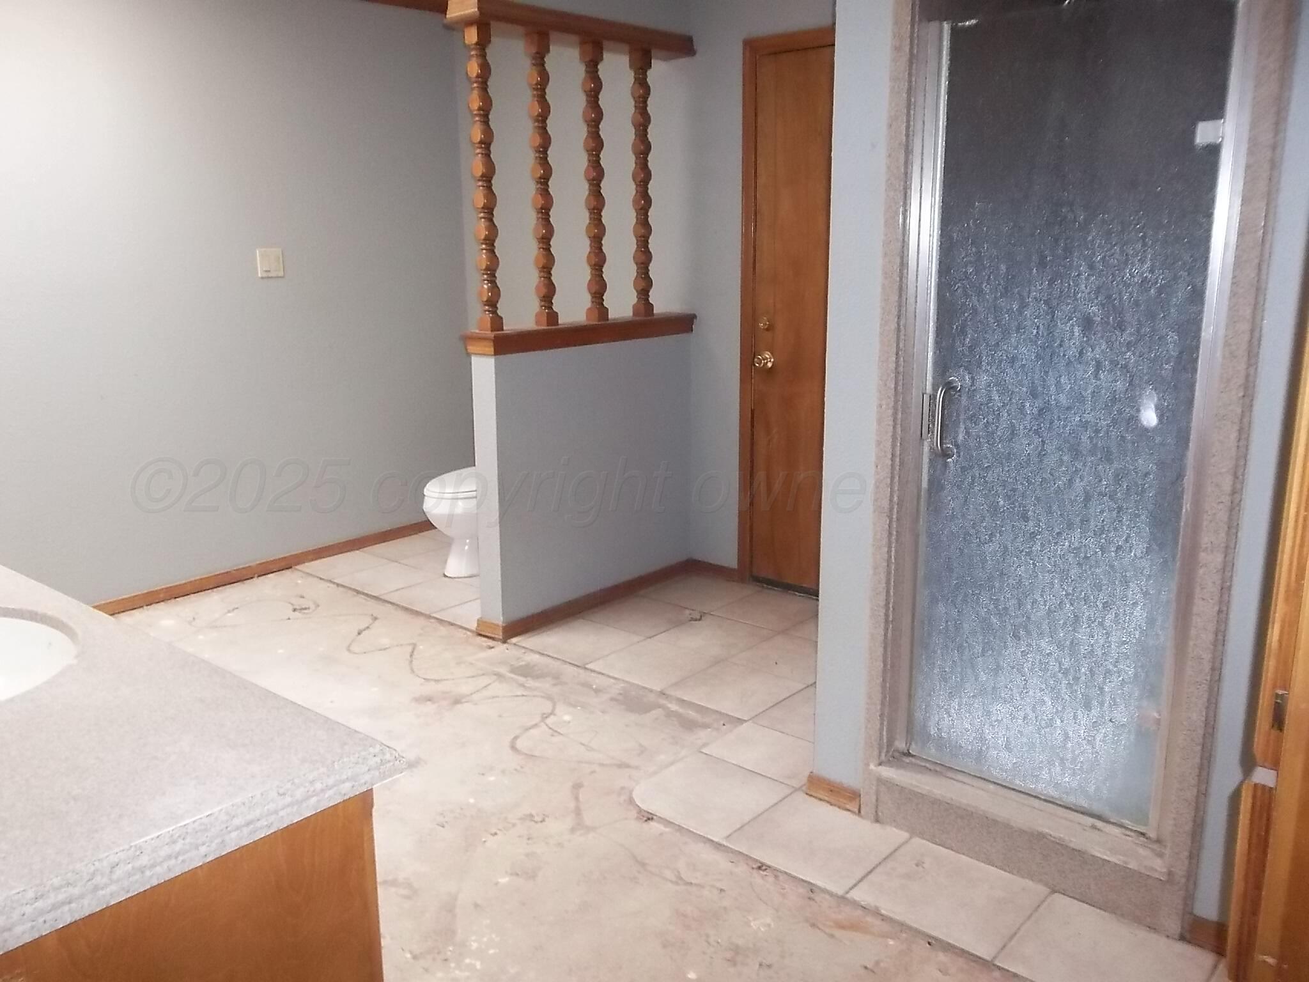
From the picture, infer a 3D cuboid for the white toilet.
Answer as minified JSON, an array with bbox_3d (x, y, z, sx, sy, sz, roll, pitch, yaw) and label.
[{"bbox_3d":[-0.695,-0.040,4.497,0.440,0.740,0.730,11,17,40],"label":"white toilet"}]

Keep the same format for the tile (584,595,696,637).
[{"bbox_3d":[-0.043,0.470,3.814,0.328,0.010,0.328,10,17,39],"label":"tile"}]

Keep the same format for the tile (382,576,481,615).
[{"bbox_3d":[-0.884,0.426,4.154,0.322,0.010,0.322,11,17,40],"label":"tile"}]

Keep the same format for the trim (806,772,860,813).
[{"bbox_3d":[0.436,0.734,2.481,0.156,0.058,0.013,10,17,39],"label":"trim"}]

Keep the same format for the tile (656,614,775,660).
[{"bbox_3d":[0.221,0.526,3.676,0.322,0.010,0.322,11,17,40],"label":"tile"}]

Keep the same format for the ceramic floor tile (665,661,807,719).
[{"bbox_3d":[0.254,0.630,3.226,0.322,0.010,0.322,11,17,40],"label":"ceramic floor tile"}]

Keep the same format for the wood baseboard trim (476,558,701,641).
[{"bbox_3d":[-0.231,0.404,4.056,0.144,0.066,1.046,11,18,41],"label":"wood baseboard trim"}]

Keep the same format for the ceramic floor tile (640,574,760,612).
[{"bbox_3d":[0.187,0.420,4.134,0.335,0.010,0.335,11,17,40],"label":"ceramic floor tile"}]

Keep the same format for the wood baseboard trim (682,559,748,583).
[{"bbox_3d":[0.274,0.338,4.317,0.245,0.066,0.016,11,17,40],"label":"wood baseboard trim"}]

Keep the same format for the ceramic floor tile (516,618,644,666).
[{"bbox_3d":[-0.260,0.529,3.562,0.326,0.010,0.328,10,17,39],"label":"ceramic floor tile"}]

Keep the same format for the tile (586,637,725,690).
[{"bbox_3d":[-0.006,0.573,3.358,0.328,0.010,0.328,10,17,39],"label":"tile"}]

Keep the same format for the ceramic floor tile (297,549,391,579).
[{"bbox_3d":[-1.355,0.329,4.475,0.280,0.010,0.325,10,17,39],"label":"ceramic floor tile"}]

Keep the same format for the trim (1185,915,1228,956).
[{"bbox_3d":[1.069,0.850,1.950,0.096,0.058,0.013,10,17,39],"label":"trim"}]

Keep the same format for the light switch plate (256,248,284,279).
[{"bbox_3d":[-1.567,-0.931,4.173,0.008,0.115,0.115,10,17,39],"label":"light switch plate"}]

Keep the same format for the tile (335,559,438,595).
[{"bbox_3d":[-1.131,0.380,4.363,0.322,0.010,0.322,11,17,40],"label":"tile"}]

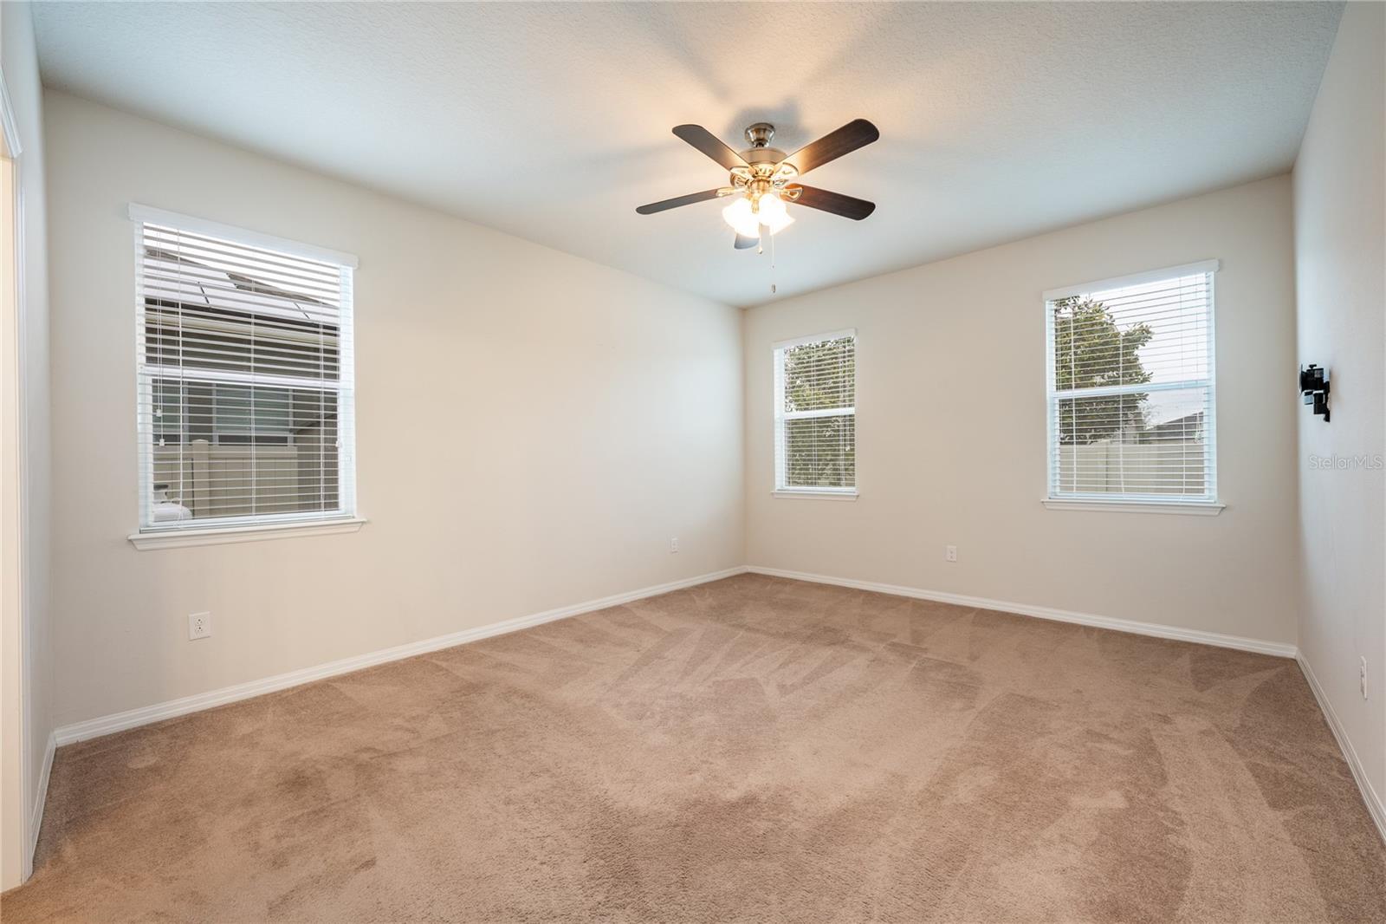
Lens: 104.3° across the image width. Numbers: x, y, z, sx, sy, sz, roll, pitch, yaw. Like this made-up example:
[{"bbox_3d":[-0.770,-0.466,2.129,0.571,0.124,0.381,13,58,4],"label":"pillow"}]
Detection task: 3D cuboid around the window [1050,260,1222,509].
[{"bbox_3d":[2.849,-0.478,3.549,0.885,1.465,0.070,-1,0,43],"label":"window"}]

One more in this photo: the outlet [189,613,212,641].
[{"bbox_3d":[-2.348,0.783,2.569,0.010,0.118,0.072,-1,0,43],"label":"outlet"}]

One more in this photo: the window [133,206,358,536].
[{"bbox_3d":[-2.218,-0.423,2.751,0.070,1.475,0.885,-1,0,43],"label":"window"}]

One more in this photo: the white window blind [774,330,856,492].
[{"bbox_3d":[1.151,-0.455,5.138,0.885,1.475,0.070,-1,0,43],"label":"white window blind"}]

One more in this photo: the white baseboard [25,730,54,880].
[{"bbox_3d":[-2.288,1.147,1.900,1.000,0.073,0.014,-1,0,43],"label":"white baseboard"}]

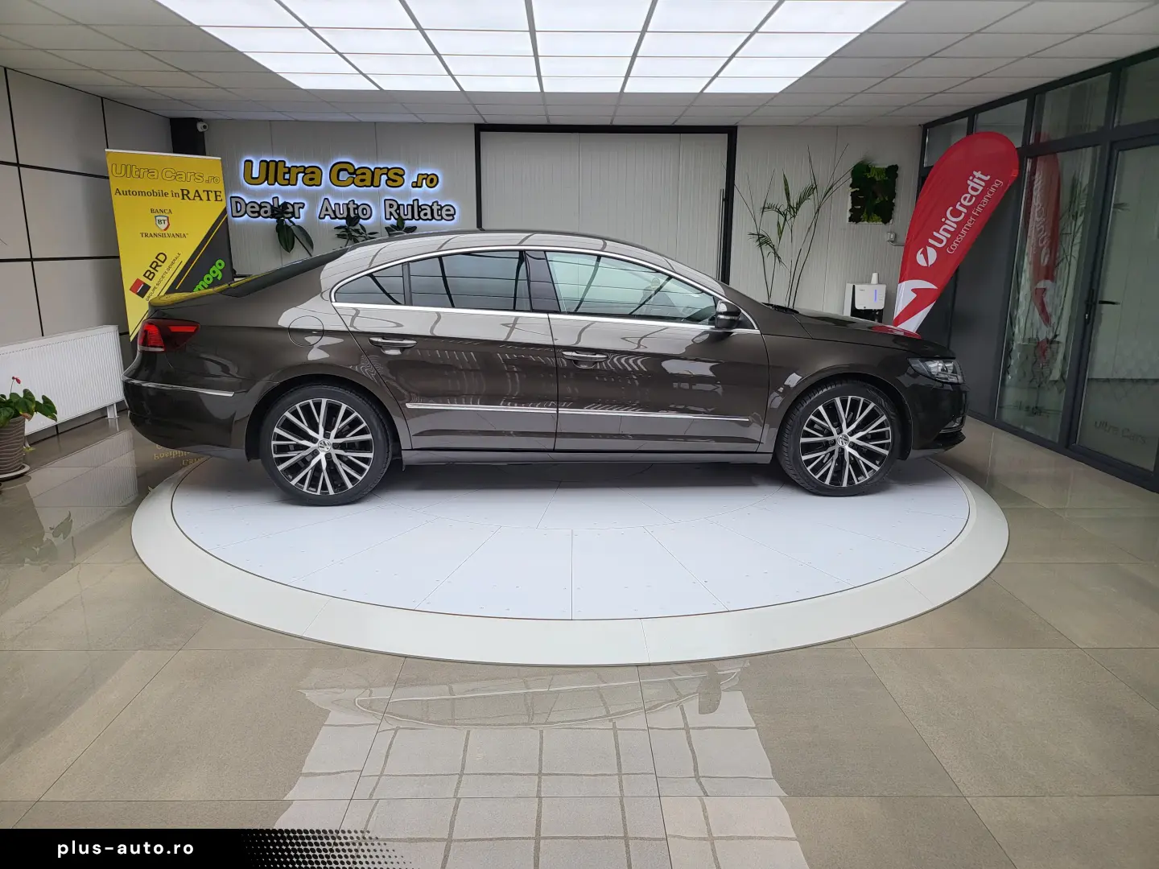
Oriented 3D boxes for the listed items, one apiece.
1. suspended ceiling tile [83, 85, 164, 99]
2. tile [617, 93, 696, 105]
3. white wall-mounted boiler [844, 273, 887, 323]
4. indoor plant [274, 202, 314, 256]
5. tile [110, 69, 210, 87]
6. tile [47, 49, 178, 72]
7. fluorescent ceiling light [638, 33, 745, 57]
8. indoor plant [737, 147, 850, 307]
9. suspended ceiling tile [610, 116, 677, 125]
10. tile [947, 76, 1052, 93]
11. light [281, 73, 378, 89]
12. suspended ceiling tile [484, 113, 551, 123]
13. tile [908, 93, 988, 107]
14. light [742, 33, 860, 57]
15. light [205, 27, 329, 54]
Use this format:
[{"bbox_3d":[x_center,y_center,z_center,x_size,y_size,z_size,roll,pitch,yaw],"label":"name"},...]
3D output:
[{"bbox_3d":[-3.597,-2.697,6.355,0.600,0.025,0.600,0,13,-1],"label":"suspended ceiling tile"},{"bbox_3d":[0.623,-2.671,6.370,0.600,0.020,0.600,0,13,-1],"label":"tile"},{"bbox_3d":[2.840,-1.348,7.969,0.300,0.500,0.310,0,13,-1],"label":"white wall-mounted boiler"},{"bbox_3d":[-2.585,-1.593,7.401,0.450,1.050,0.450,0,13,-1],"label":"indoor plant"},{"bbox_3d":[-2.973,-2.543,5.724,0.597,0.030,0.597,0,14,-1],"label":"tile"},{"bbox_3d":[-2.978,-2.418,5.188,0.600,0.025,0.600,0,13,-1],"label":"tile"},{"bbox_3d":[0.641,-2.258,4.602,0.597,0.045,0.597,0,14,-1],"label":"fluorescent ceiling light"},{"bbox_3d":[1.960,-1.548,7.640,1.000,2.240,0.800,0,13,-1],"label":"indoor plant"},{"bbox_3d":[0.620,-2.940,7.515,0.600,0.020,0.560,0,13,-1],"label":"suspended ceiling tile"},{"bbox_3d":[3.059,-2.548,5.861,0.600,0.025,0.600,0,13,-1],"label":"tile"},{"bbox_3d":[-1.771,-2.547,5.758,0.600,0.040,0.600,0,13,-1],"label":"light"},{"bbox_3d":[-0.593,-2.940,7.478,0.595,0.022,0.595,0,13,-1],"label":"suspended ceiling tile"},{"bbox_3d":[3.022,-2.665,6.396,0.600,0.020,0.600,0,13,-1],"label":"tile"},{"bbox_3d":[1.242,-2.257,4.610,0.597,0.045,0.597,0,14,-1],"label":"light"},{"bbox_3d":[-1.758,-2.265,4.571,0.597,0.045,0.597,0,14,-1],"label":"light"}]

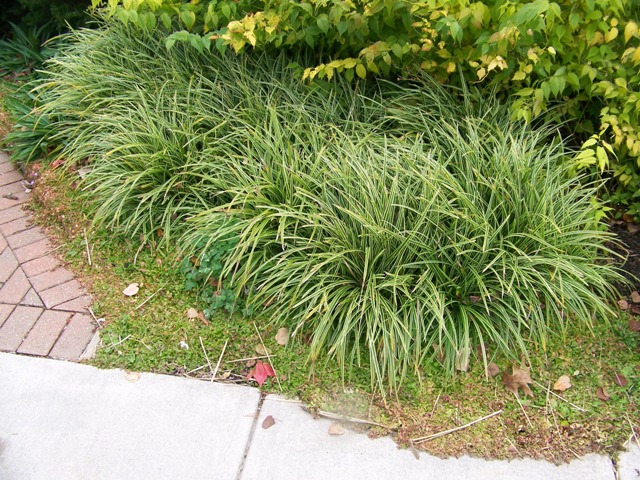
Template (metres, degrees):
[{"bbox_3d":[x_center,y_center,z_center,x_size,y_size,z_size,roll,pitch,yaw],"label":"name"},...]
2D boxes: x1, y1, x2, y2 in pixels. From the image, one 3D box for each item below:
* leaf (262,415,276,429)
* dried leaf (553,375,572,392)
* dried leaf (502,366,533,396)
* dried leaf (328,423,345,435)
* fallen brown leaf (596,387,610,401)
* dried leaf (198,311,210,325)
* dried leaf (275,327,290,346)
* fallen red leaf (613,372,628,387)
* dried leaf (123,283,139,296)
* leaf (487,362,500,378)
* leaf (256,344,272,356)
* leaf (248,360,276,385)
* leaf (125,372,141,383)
[{"bbox_3d":[-0.154,0.539,1.911,0.046,0.015,0.032,-27,46,-33],"label":"leaf"},{"bbox_3d":[0.772,0.457,2.045,0.083,0.025,0.040,-30,48,-35],"label":"dried leaf"},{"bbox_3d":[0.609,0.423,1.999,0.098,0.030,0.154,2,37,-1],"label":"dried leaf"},{"bbox_3d":[0.048,0.542,1.845,0.043,0.012,0.038,4,37,3],"label":"dried leaf"},{"bbox_3d":[0.882,0.483,2.020,0.030,0.020,0.046,-12,40,-18],"label":"fallen brown leaf"},{"bbox_3d":[-0.391,0.263,2.173,0.018,0.018,0.074,-19,42,-26],"label":"dried leaf"},{"bbox_3d":[-0.124,0.323,2.172,0.049,0.025,0.081,9,38,9],"label":"dried leaf"},{"bbox_3d":[0.931,0.435,2.006,0.042,0.015,0.048,24,42,26],"label":"fallen red leaf"},{"bbox_3d":[-0.679,0.180,2.334,0.051,0.018,0.070,7,38,7],"label":"dried leaf"},{"bbox_3d":[0.562,0.420,2.087,0.036,0.018,0.059,8,38,7],"label":"leaf"},{"bbox_3d":[-0.184,0.361,2.127,0.047,0.015,0.053,-17,41,-24],"label":"leaf"},{"bbox_3d":[-0.177,0.408,1.981,0.093,0.025,0.100,2,37,0],"label":"leaf"},{"bbox_3d":[-0.576,0.421,1.977,0.049,0.010,0.038,5,37,4],"label":"leaf"}]

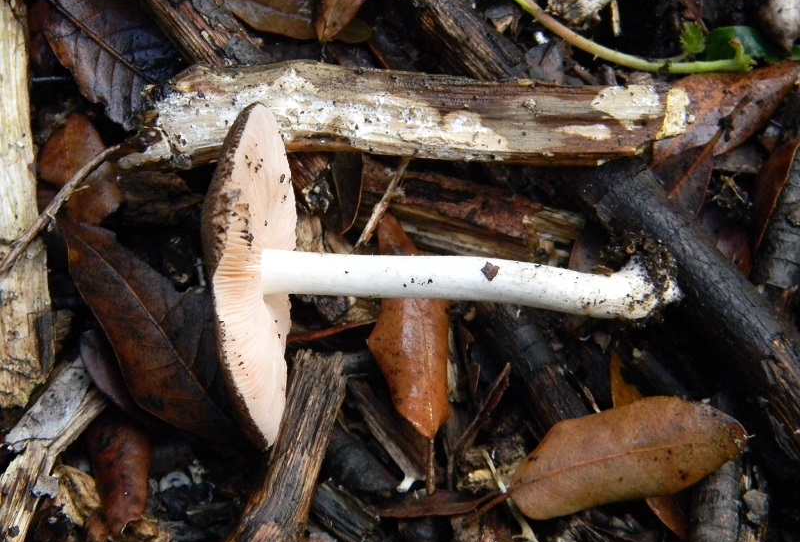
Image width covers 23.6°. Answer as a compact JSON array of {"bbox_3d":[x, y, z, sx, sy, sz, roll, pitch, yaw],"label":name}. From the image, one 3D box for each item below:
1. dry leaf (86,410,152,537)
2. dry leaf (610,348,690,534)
[{"bbox_3d":[-0.070,0.050,0.476,0.015,0.009,0.033,-6,77,-1],"label":"dry leaf"},{"bbox_3d":[0.061,0.043,0.475,0.014,0.008,0.050,-19,78,-4],"label":"dry leaf"}]

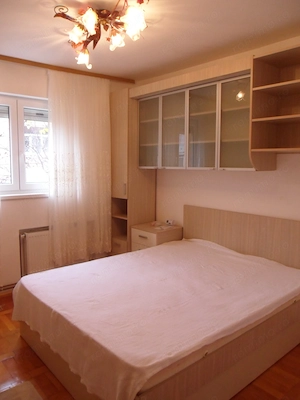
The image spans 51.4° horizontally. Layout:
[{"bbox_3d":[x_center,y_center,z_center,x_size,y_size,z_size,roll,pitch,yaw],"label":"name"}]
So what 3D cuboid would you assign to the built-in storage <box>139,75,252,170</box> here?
[{"bbox_3d":[0.494,-0.754,3.461,0.297,0.862,1.598,-6,10,-40],"label":"built-in storage"}]

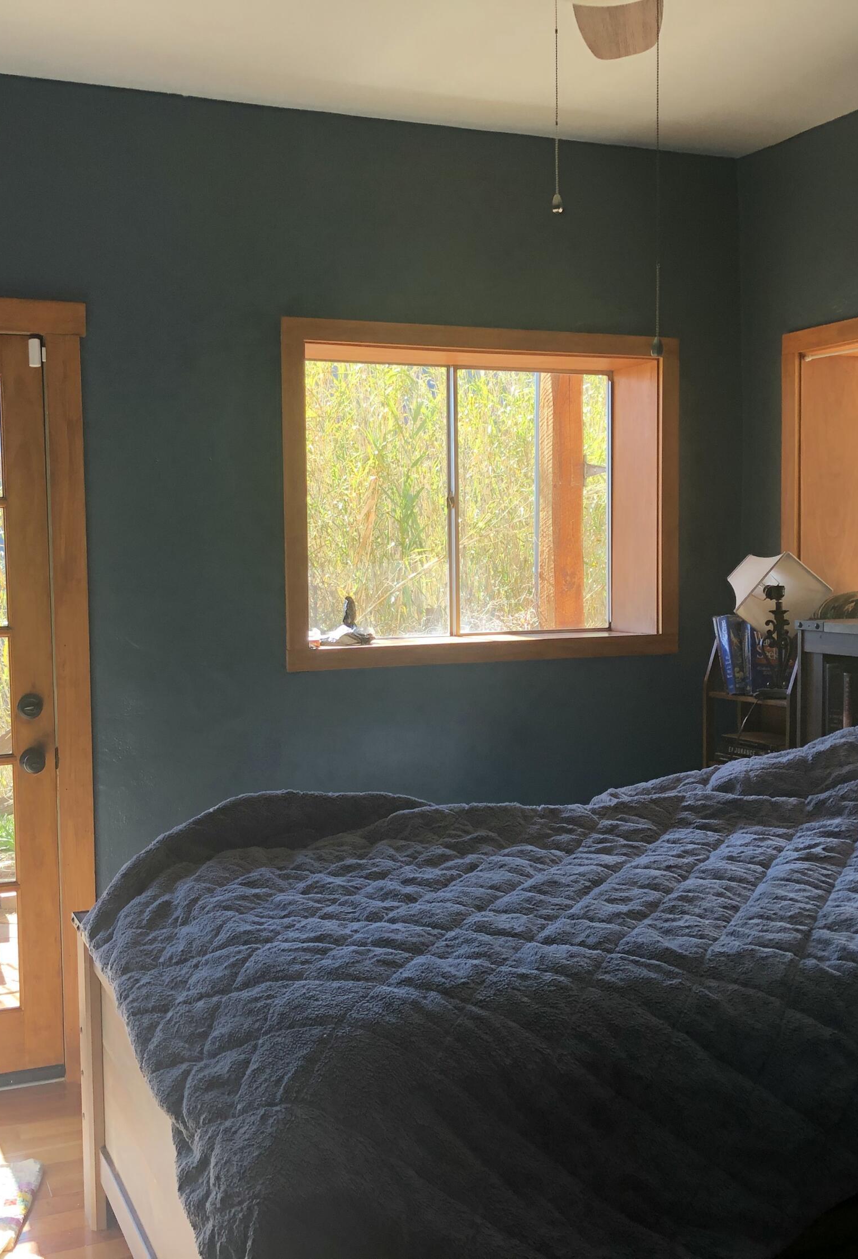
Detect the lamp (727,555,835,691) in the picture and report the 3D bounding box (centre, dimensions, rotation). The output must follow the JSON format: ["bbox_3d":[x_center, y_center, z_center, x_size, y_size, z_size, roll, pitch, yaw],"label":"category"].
[{"bbox_3d":[1.025,-0.017,4.070,0.300,0.425,0.255,-2,4,-24],"label":"lamp"}]

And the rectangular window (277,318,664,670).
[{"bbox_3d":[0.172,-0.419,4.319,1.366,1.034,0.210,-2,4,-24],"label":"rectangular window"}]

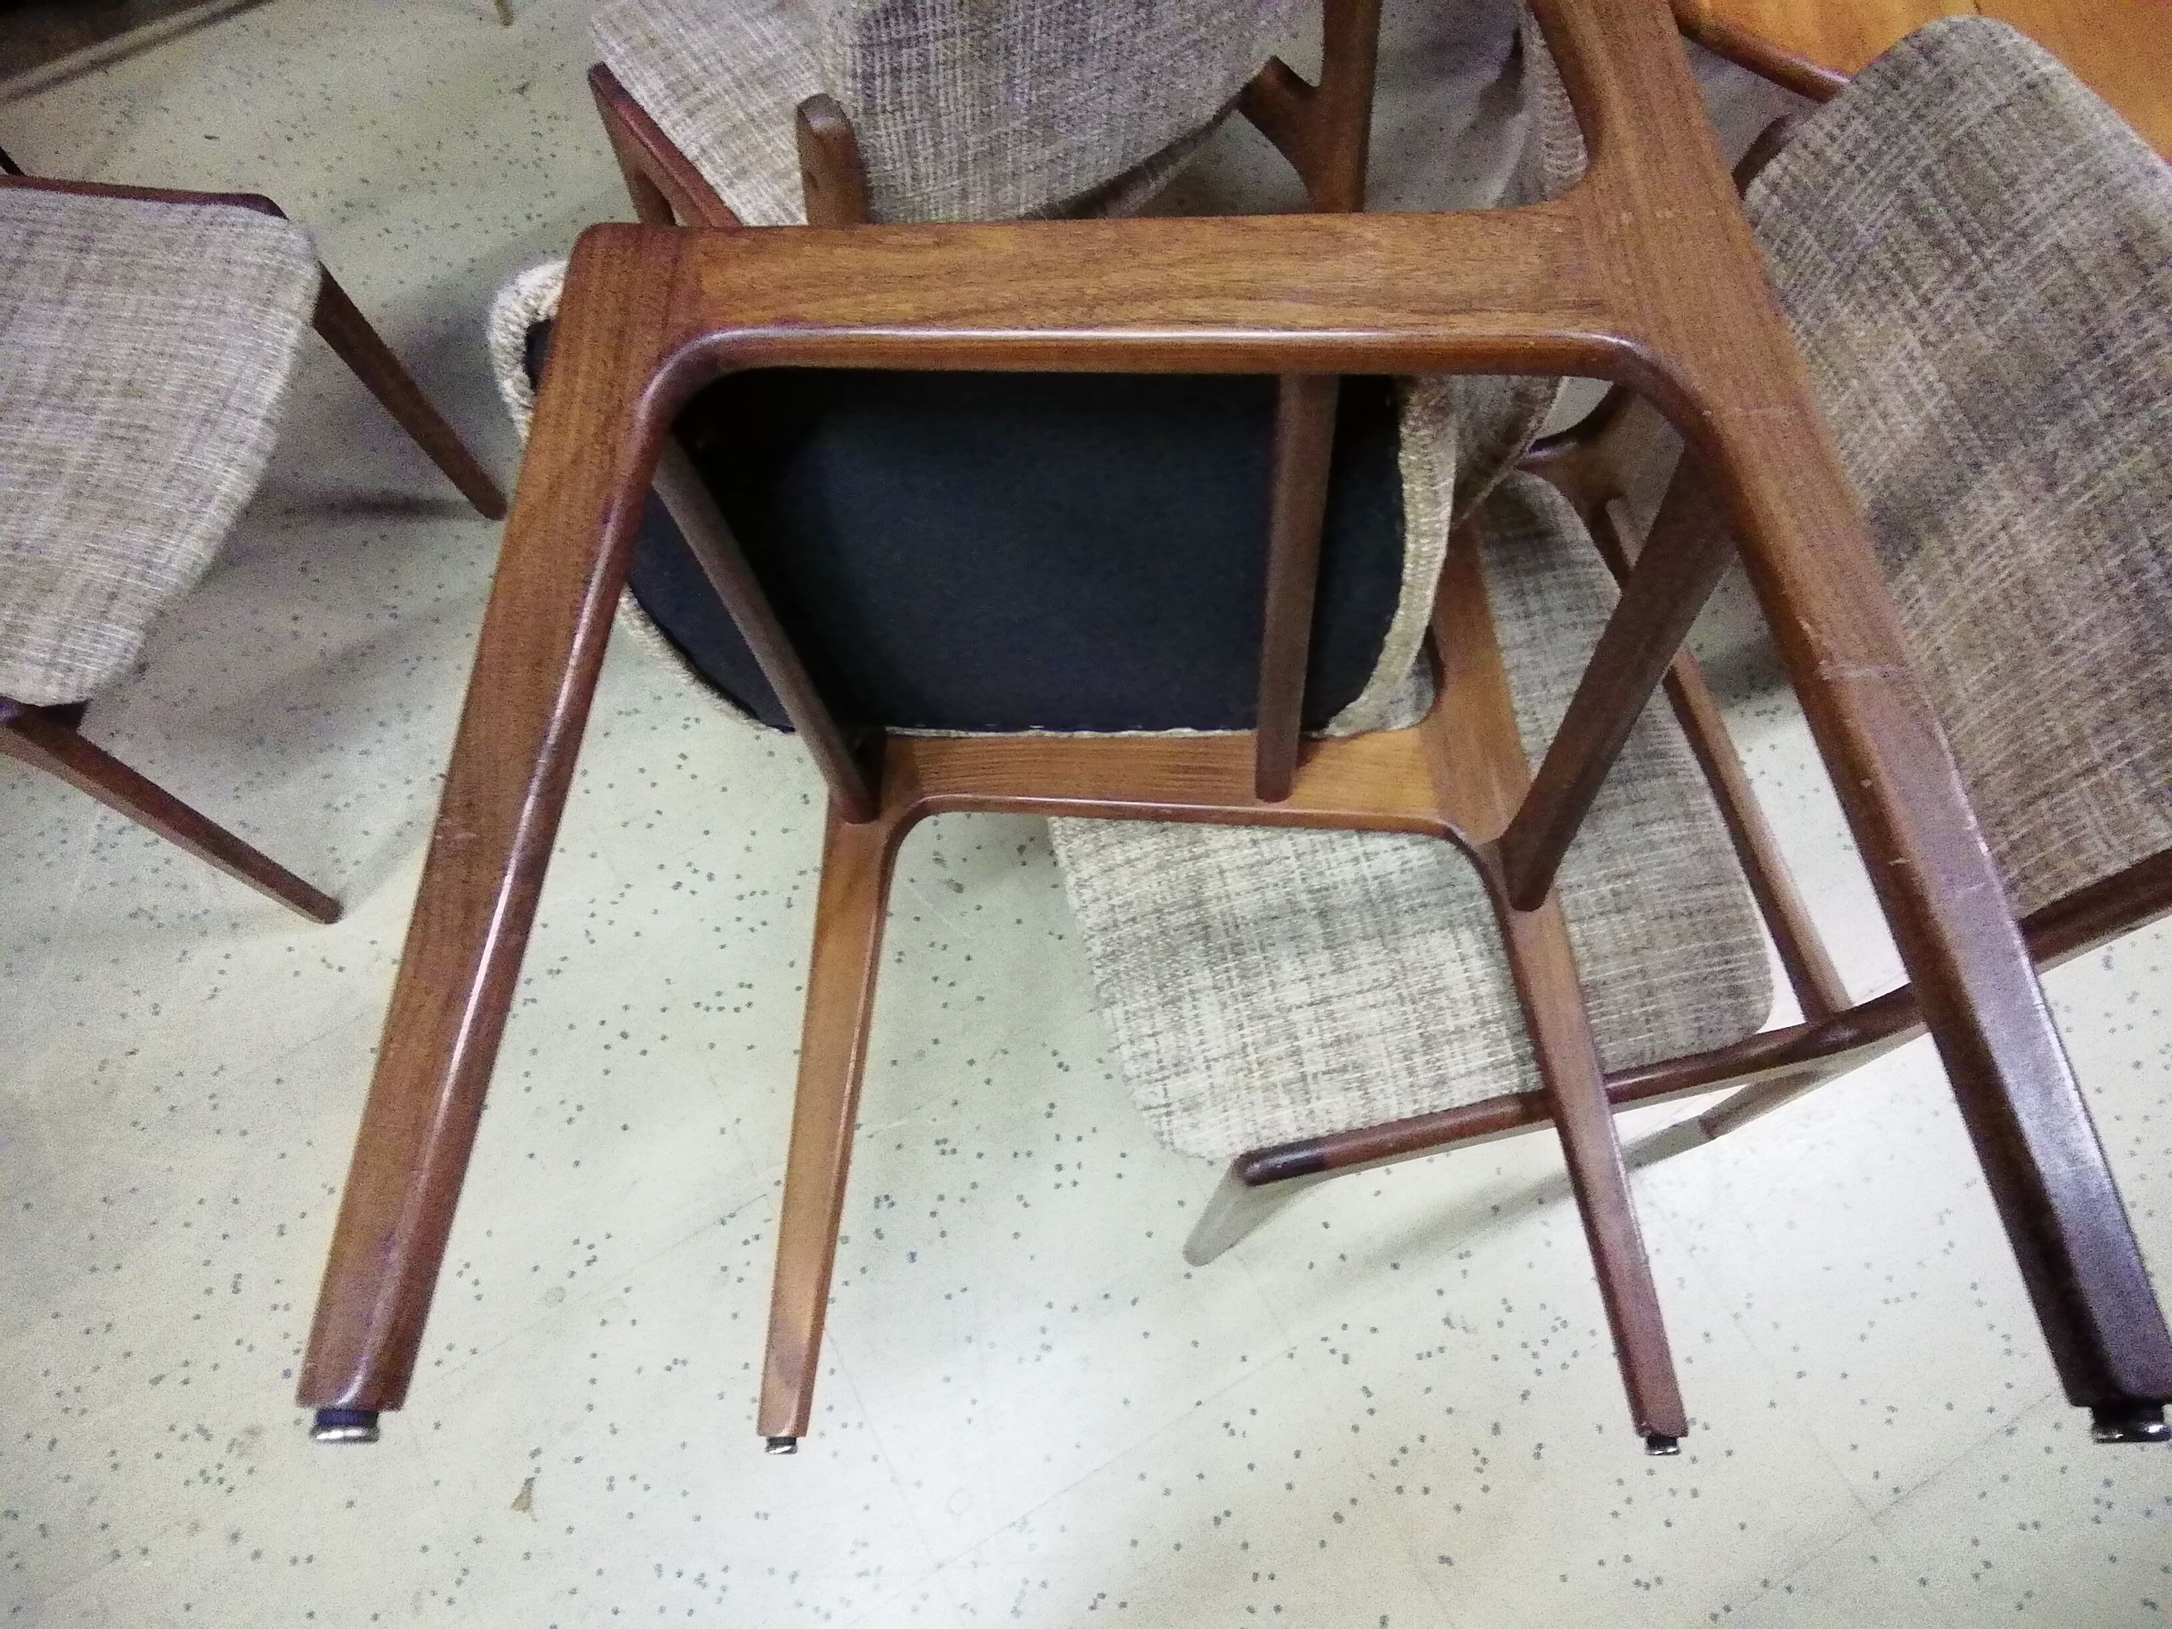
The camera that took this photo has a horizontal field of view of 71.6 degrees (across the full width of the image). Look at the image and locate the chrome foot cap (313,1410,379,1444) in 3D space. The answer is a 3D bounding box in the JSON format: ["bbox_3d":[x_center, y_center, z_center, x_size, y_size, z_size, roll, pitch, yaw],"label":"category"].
[{"bbox_3d":[-0.202,0.167,0.411,0.016,0.016,0.009,-2,67,5],"label":"chrome foot cap"}]

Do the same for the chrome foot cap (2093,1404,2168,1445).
[{"bbox_3d":[0.260,0.152,0.375,0.015,0.015,0.009,-2,67,5],"label":"chrome foot cap"}]

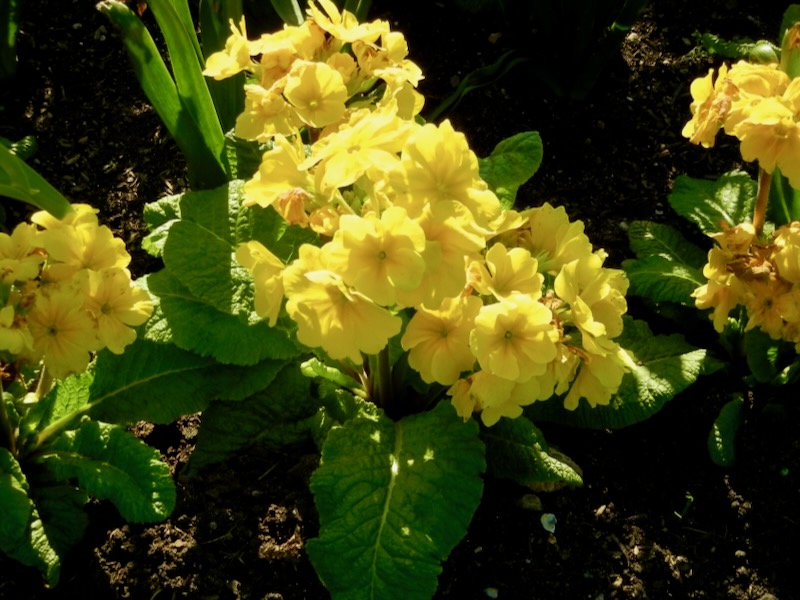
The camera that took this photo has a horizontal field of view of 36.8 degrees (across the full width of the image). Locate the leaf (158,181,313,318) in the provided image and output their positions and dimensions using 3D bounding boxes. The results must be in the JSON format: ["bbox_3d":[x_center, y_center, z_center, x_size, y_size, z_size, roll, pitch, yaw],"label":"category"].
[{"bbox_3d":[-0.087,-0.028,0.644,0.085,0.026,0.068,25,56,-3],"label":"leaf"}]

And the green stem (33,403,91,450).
[{"bbox_3d":[-0.170,0.064,0.604,0.042,0.007,0.007,-37,42,14],"label":"green stem"}]

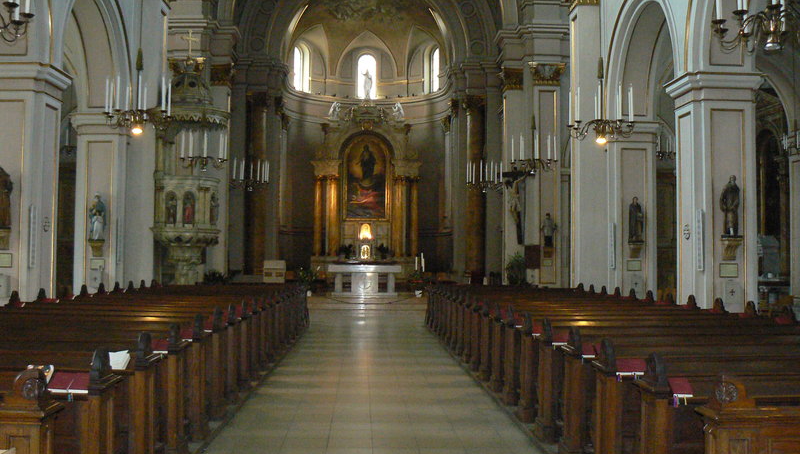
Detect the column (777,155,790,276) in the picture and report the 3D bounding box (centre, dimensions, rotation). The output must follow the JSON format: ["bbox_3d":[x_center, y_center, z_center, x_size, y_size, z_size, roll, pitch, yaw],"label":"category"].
[{"bbox_3d":[9.818,-0.243,21.300,0.340,3.050,0.340,0,-2,-3],"label":"column"}]

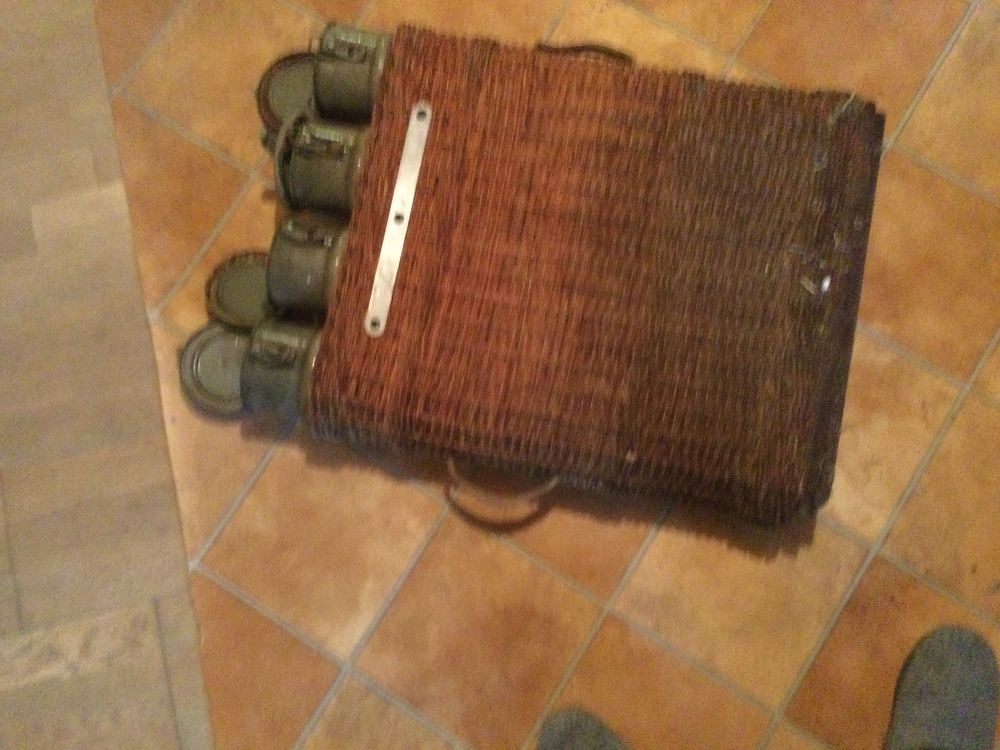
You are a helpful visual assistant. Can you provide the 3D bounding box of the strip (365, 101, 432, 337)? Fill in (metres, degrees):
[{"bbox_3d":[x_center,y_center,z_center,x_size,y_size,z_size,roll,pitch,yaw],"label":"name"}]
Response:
[{"bbox_3d":[-0.103,-0.160,0.910,0.020,0.003,0.247,11,82,5],"label":"strip"}]

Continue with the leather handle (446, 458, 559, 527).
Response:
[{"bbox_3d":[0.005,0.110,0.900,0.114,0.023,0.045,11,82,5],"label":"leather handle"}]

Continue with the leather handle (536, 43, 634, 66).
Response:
[{"bbox_3d":[0.089,-0.335,0.967,0.112,0.023,0.040,11,82,5],"label":"leather handle"}]

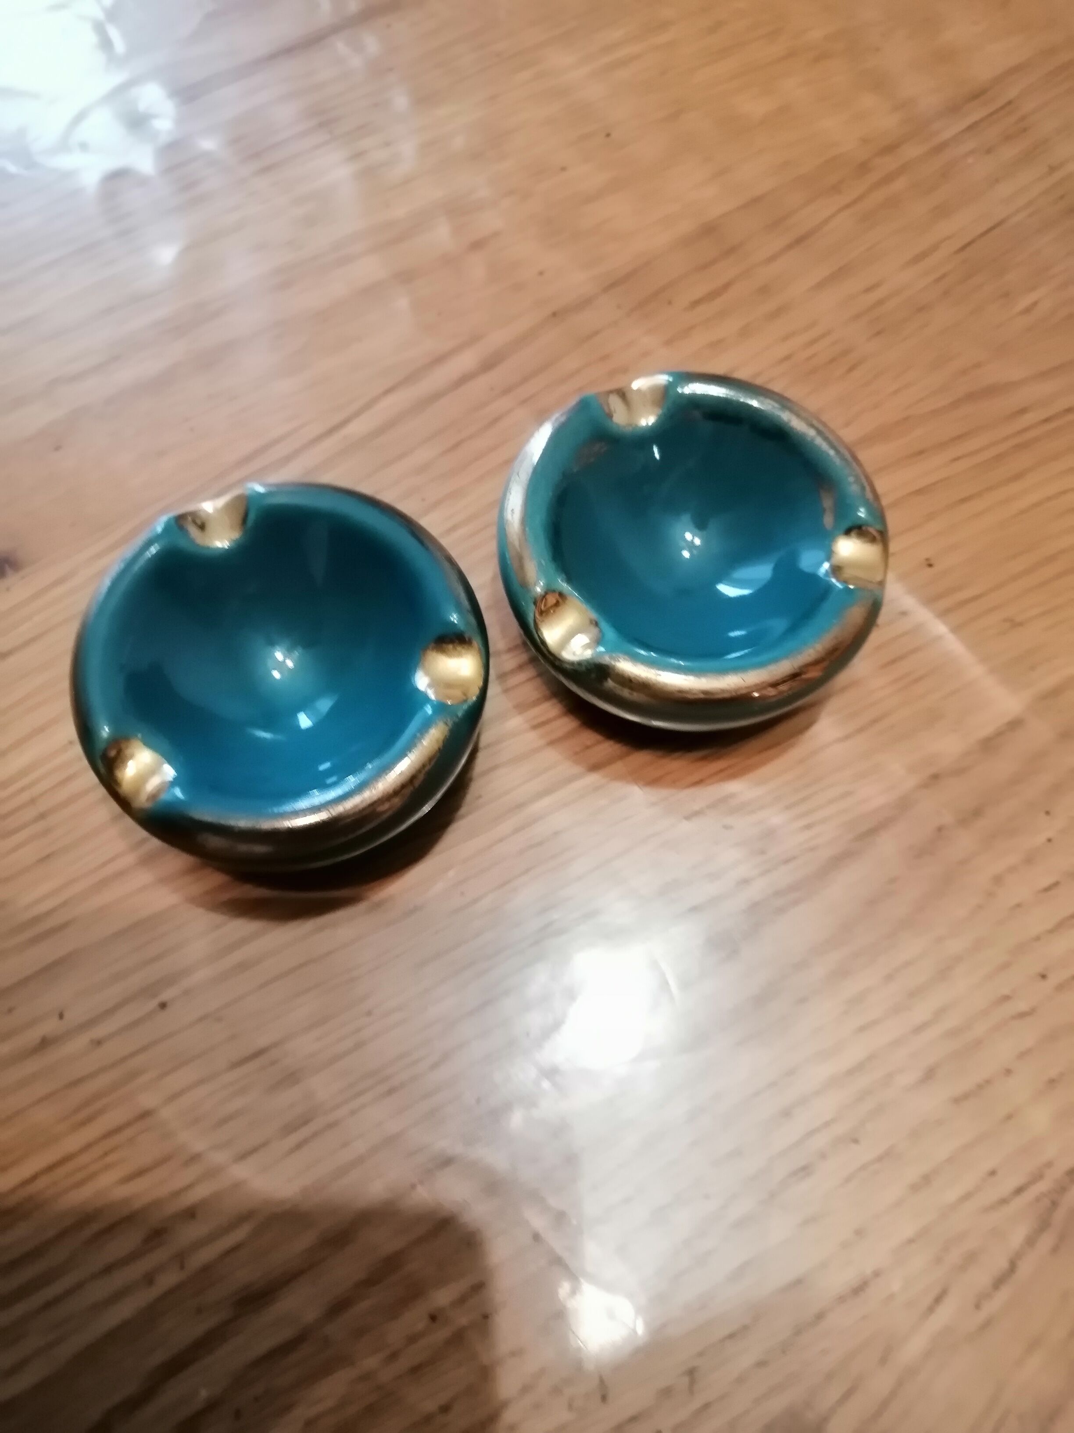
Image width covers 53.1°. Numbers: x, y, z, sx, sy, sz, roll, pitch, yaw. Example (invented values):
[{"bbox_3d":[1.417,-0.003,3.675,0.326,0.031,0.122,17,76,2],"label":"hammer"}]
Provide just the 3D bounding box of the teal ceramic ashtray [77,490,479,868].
[{"bbox_3d":[-0.056,-0.009,0.240,0.090,0.031,0.090,0,67,-2],"label":"teal ceramic ashtray"}]

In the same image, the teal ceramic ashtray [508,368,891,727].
[{"bbox_3d":[0.036,-0.039,0.256,0.090,0.031,0.090,0,67,-2],"label":"teal ceramic ashtray"}]

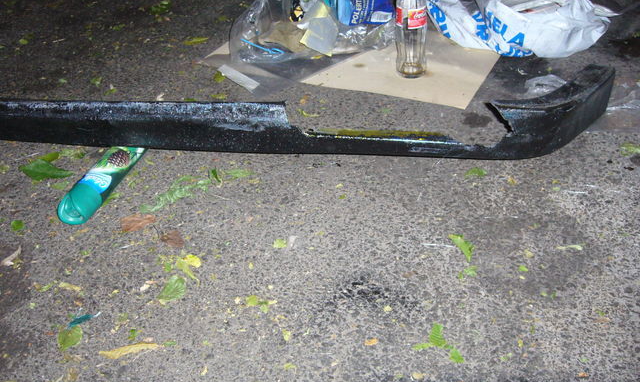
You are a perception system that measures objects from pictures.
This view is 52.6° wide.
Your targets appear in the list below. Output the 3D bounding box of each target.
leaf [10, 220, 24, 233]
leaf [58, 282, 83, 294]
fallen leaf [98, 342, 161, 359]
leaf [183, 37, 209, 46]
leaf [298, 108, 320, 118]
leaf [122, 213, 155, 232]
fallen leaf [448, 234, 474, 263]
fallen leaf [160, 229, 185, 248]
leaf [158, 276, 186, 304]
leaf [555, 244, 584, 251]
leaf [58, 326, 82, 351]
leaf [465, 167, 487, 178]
[{"bbox_3d":[-0.471,0.053,1.009,0.018,0.004,0.036,-30,43,-26],"label":"leaf"},{"bbox_3d":[-0.337,0.130,0.875,0.036,0.006,0.012,9,38,20],"label":"leaf"},{"bbox_3d":[-0.232,0.194,0.789,0.075,0.010,0.018,-13,38,-8],"label":"fallen leaf"},{"bbox_3d":[-0.283,-0.341,1.478,0.055,0.008,0.029,-34,45,-30],"label":"leaf"},{"bbox_3d":[-0.024,-0.146,1.224,0.048,0.009,0.021,23,44,34],"label":"leaf"},{"bbox_3d":[-0.276,0.046,0.981,0.052,0.012,0.041,-12,36,-10],"label":"leaf"},{"bbox_3d":[0.196,0.076,0.872,0.022,0.010,0.058,-15,39,-10],"label":"fallen leaf"},{"bbox_3d":[-0.209,0.069,0.946,0.041,0.007,0.029,21,46,31],"label":"fallen leaf"},{"bbox_3d":[-0.190,0.130,0.853,0.029,0.010,0.050,9,37,19],"label":"leaf"},{"bbox_3d":[0.335,0.076,0.861,0.037,0.006,0.011,-7,35,-2],"label":"leaf"},{"bbox_3d":[-0.316,0.184,0.817,0.030,0.006,0.041,-21,40,-17],"label":"leaf"},{"bbox_3d":[0.243,-0.029,1.018,0.035,0.012,0.026,-3,35,3],"label":"leaf"}]

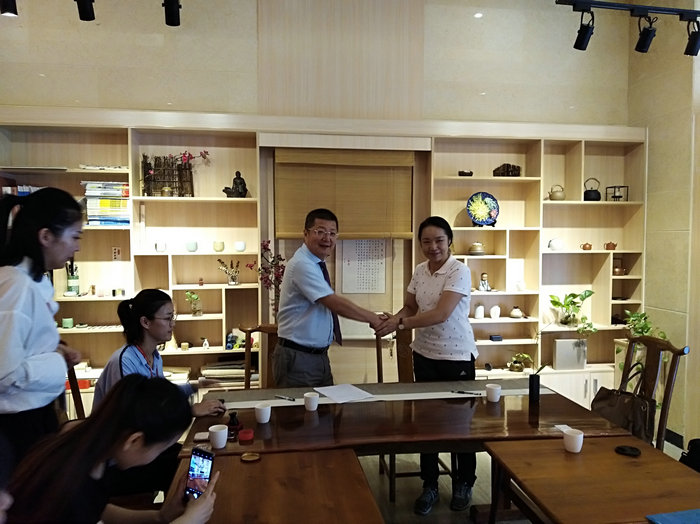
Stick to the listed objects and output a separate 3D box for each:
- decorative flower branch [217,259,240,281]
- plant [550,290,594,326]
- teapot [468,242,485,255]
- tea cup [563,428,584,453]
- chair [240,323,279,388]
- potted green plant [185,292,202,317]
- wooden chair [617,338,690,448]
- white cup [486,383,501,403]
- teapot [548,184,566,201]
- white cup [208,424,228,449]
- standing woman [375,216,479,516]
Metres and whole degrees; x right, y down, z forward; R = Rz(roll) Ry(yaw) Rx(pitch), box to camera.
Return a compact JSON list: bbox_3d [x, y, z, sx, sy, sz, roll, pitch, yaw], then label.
[{"bbox_3d":[-0.881,0.058,3.822,0.152,0.151,0.100,0,3,-9],"label":"decorative flower branch"},{"bbox_3d":[1.852,0.391,4.373,0.323,0.288,0.222,0,2,-9],"label":"plant"},{"bbox_3d":[1.021,-0.108,4.224,0.121,0.099,0.111,0,2,-9],"label":"teapot"},{"bbox_3d":[0.871,0.701,2.048,0.073,0.074,0.073,0,3,0],"label":"tea cup"},{"bbox_3d":[-0.448,0.919,3.238,0.475,1.040,0.495,0,2,-9],"label":"chair"},{"bbox_3d":[-1.116,0.295,3.752,0.122,0.176,0.100,0,3,-9],"label":"potted green plant"},{"bbox_3d":[1.471,0.932,2.875,0.495,1.040,0.475,-1,2,-11],"label":"wooden chair"},{"bbox_3d":[0.714,0.654,2.610,0.072,0.075,0.072,0,3,0],"label":"white cup"},{"bbox_3d":[1.657,-0.552,4.195,0.130,0.118,0.112,-1,3,-24],"label":"teapot"},{"bbox_3d":[-0.513,0.684,2.057,0.076,0.075,0.076,0,2,-9],"label":"white cup"},{"bbox_3d":[0.457,0.581,3.008,0.500,1.675,0.500,1,3,30],"label":"standing woman"}]

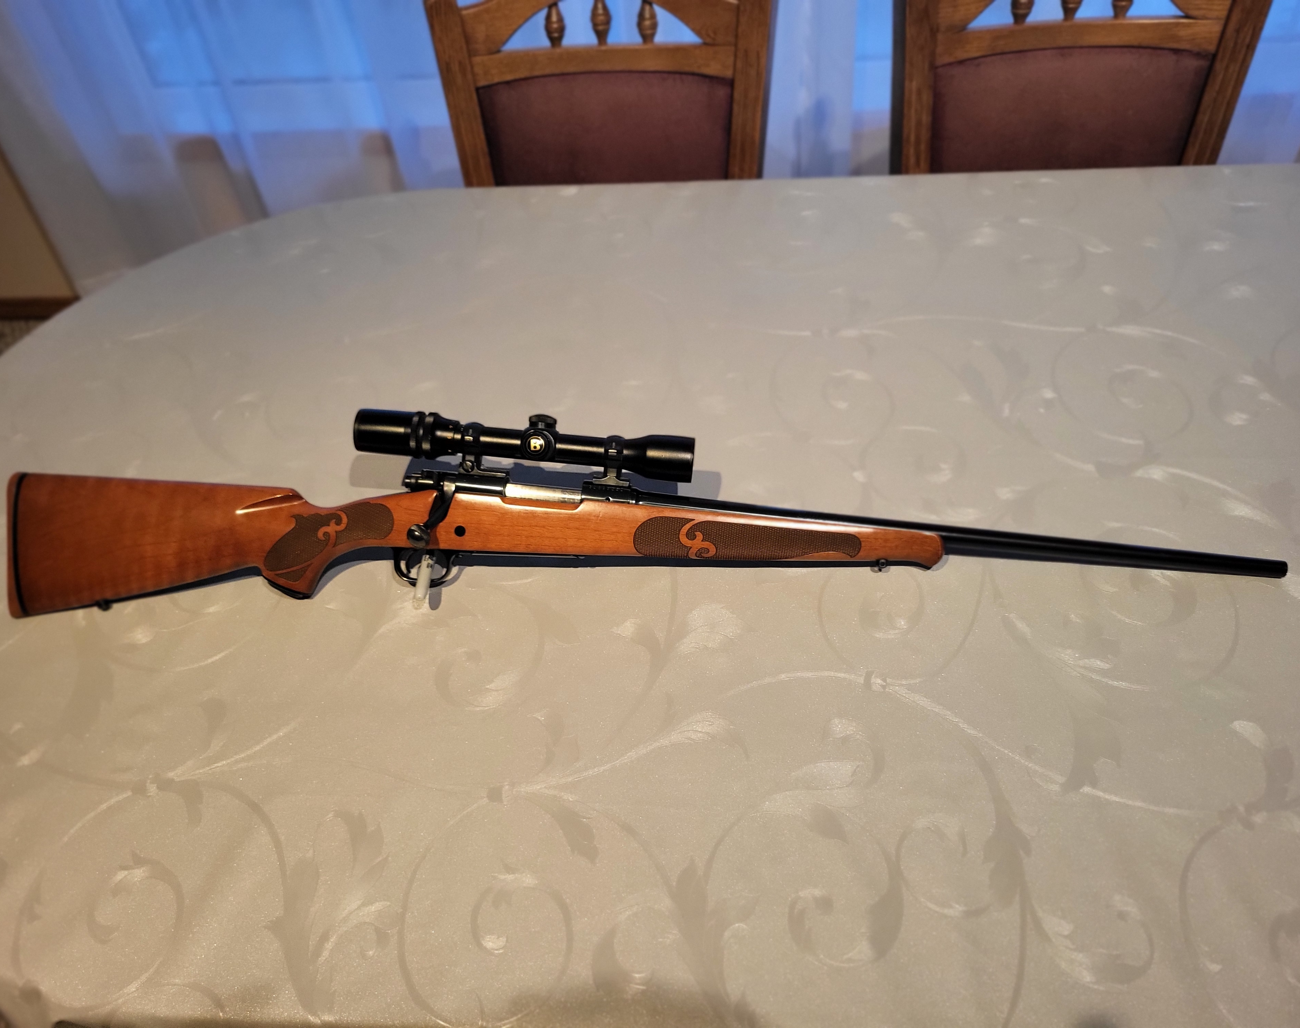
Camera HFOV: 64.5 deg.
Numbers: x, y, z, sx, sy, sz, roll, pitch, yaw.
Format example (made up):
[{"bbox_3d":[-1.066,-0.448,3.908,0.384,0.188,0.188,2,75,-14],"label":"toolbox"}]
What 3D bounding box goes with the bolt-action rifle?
[{"bbox_3d":[-0.011,0.009,0.865,1.078,0.074,0.215,3,66,2],"label":"bolt-action rifle"}]

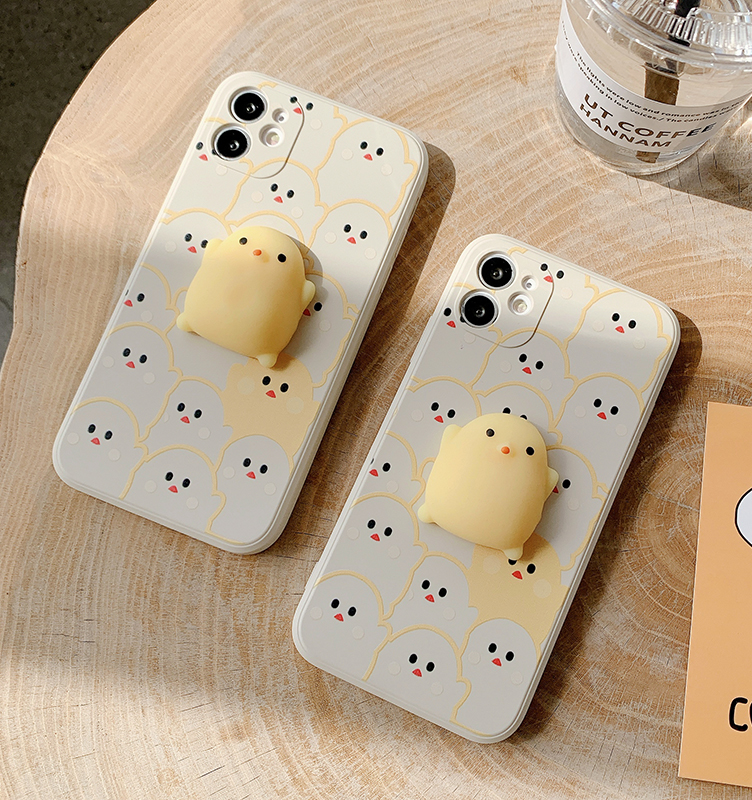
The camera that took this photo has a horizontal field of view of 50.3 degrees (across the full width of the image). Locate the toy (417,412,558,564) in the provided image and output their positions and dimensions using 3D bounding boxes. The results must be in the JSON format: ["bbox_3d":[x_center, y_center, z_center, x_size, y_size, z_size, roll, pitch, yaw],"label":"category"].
[{"bbox_3d":[0.036,0.024,0.246,0.037,0.018,0.042,25,82,3],"label":"toy"}]

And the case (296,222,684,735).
[{"bbox_3d":[0.037,0.025,0.260,0.079,0.012,0.154,25,82,3],"label":"case"}]

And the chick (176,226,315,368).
[{"bbox_3d":[-0.040,-0.035,0.254,0.038,0.018,0.042,25,82,1],"label":"chick"}]

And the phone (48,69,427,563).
[{"bbox_3d":[-0.042,-0.032,0.268,0.079,0.012,0.154,22,82,1],"label":"phone"}]

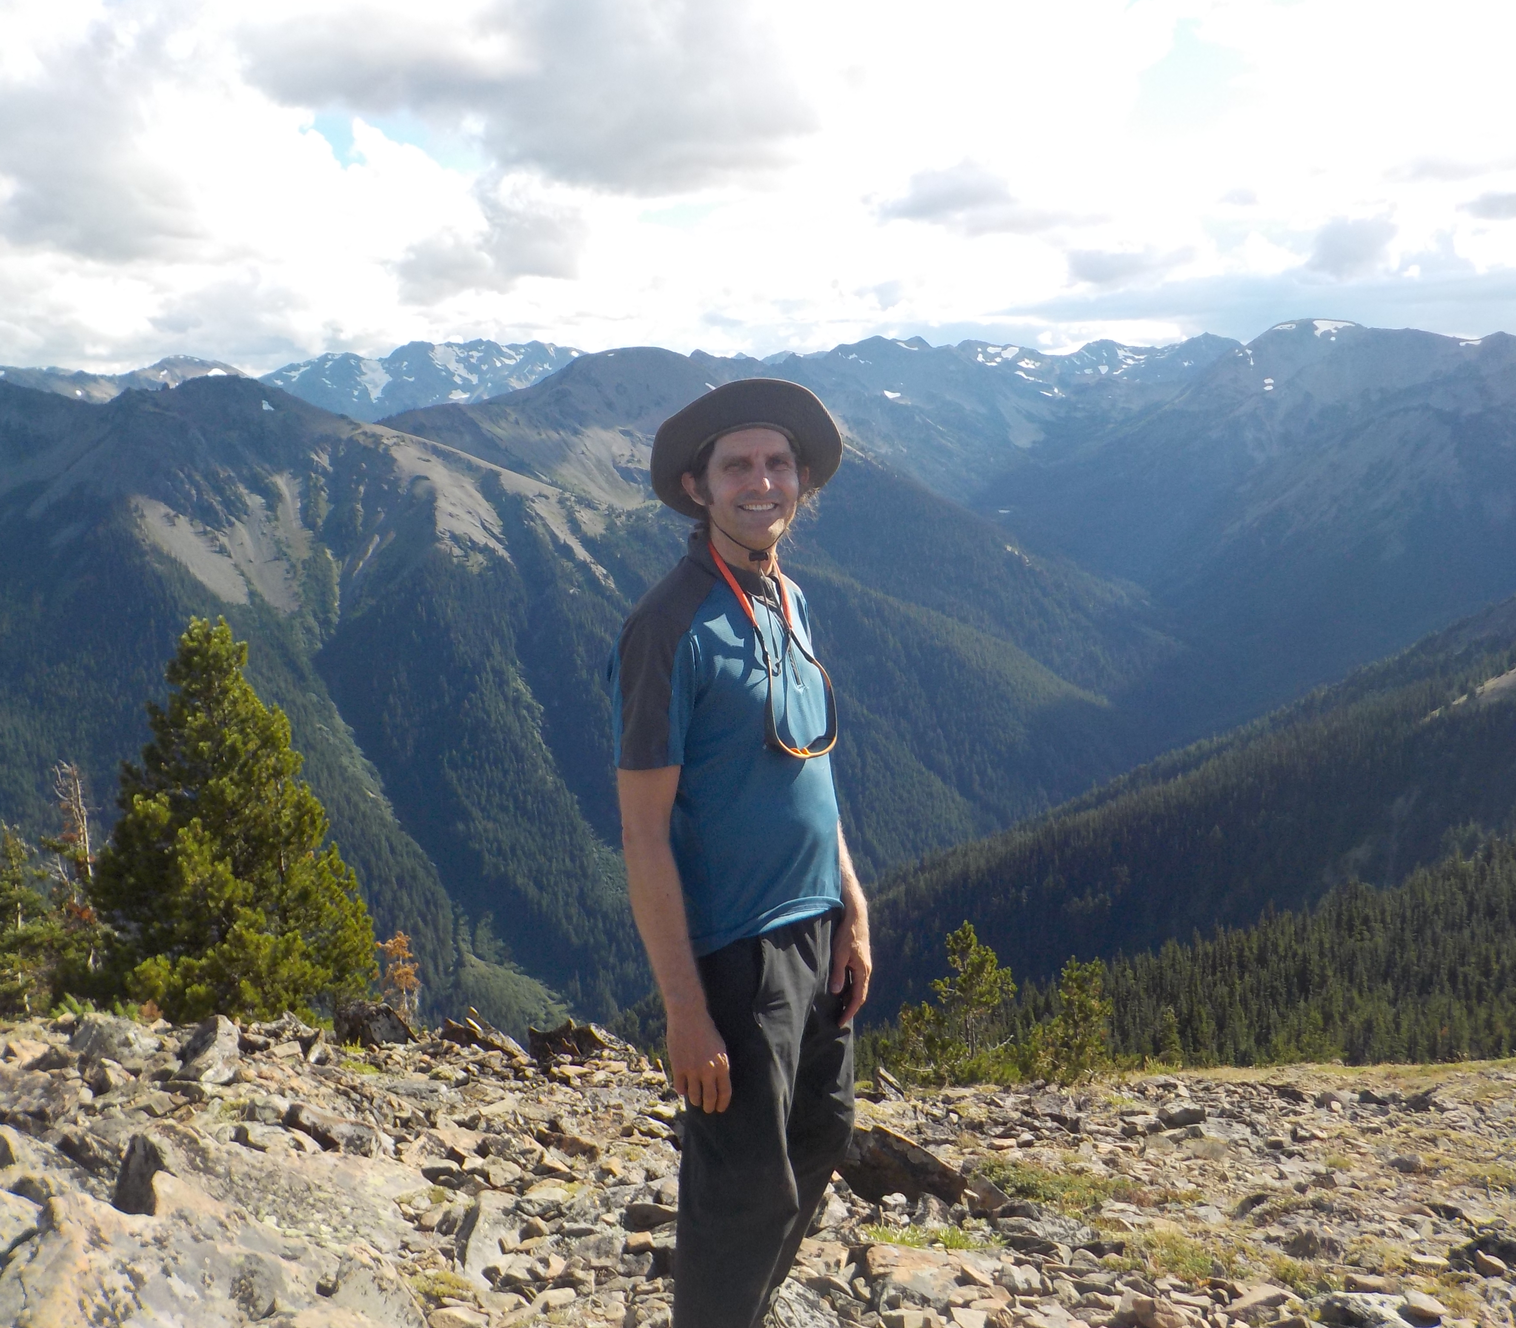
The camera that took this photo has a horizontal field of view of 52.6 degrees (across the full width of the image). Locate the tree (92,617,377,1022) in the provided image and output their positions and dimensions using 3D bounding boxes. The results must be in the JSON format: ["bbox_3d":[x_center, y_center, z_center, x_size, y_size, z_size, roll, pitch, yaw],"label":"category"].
[{"bbox_3d":[-2.900,0.890,8.500,1.550,2.330,1.500,-3,10,-19],"label":"tree"}]

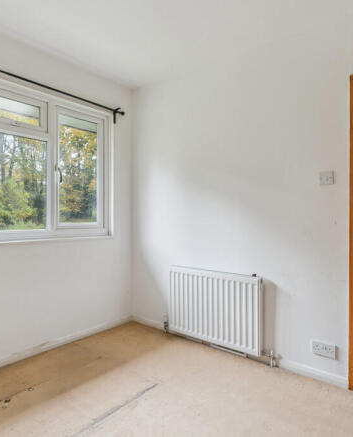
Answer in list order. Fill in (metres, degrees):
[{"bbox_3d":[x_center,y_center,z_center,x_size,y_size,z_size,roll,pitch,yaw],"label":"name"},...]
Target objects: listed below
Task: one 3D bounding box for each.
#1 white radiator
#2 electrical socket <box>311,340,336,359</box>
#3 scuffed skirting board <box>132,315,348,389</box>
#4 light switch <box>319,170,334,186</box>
[{"bbox_3d":[0.295,0.736,2.605,0.875,0.595,0.085,0,0,39],"label":"white radiator"},{"bbox_3d":[1.008,0.894,2.110,0.146,0.087,0.022,0,0,39],"label":"electrical socket"},{"bbox_3d":[0.309,1.065,2.675,2.080,0.072,0.018,0,0,39],"label":"scuffed skirting board"},{"bbox_3d":[1.023,-0.275,2.102,0.087,0.087,0.014,0,0,39],"label":"light switch"}]

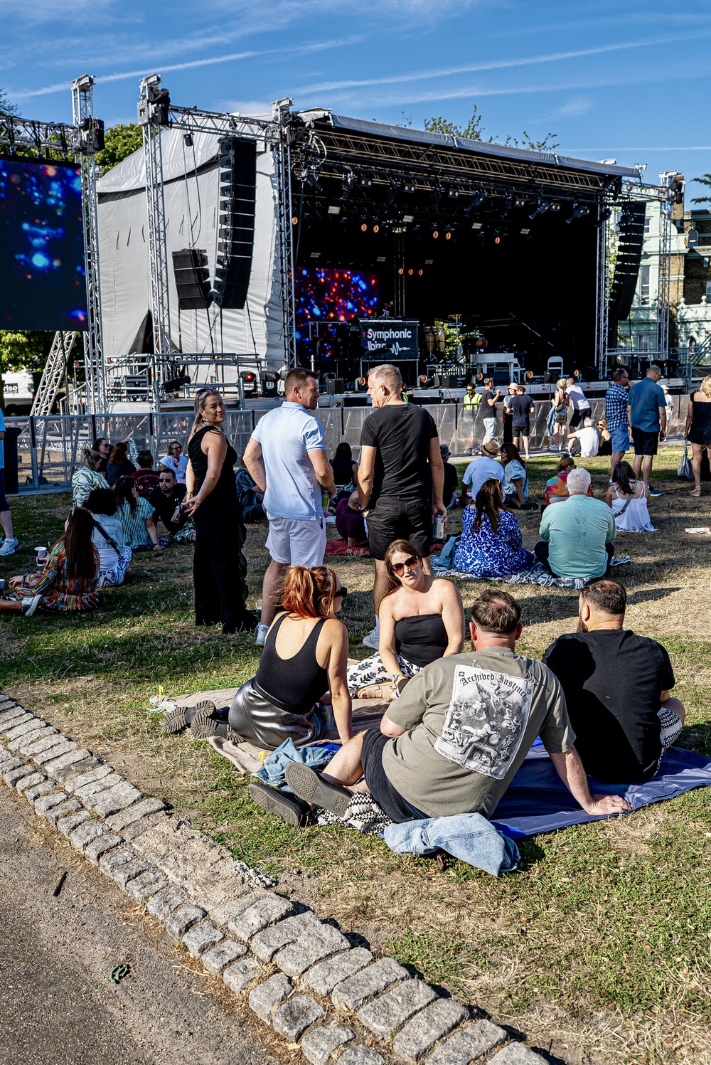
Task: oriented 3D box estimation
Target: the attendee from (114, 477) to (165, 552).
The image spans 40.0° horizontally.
[{"bbox_3d":[-2.224,-0.207,10.200,0.540,0.780,0.750,2,9,20],"label":"attendee"}]

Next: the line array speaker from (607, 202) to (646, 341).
[{"bbox_3d":[9.050,-8.887,32.238,0.800,3.862,1.150,-8,11,-39],"label":"line array speaker"}]

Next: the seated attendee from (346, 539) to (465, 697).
[{"bbox_3d":[0.287,0.456,5.353,0.760,0.840,0.720,0,9,9],"label":"seated attendee"}]

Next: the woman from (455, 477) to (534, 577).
[{"bbox_3d":[1.216,-0.081,8.724,0.720,0.850,0.750,-1,9,3],"label":"woman"}]

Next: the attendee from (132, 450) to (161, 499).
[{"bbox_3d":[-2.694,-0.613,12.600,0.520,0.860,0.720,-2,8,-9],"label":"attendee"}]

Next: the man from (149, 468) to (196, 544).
[{"bbox_3d":[-1.878,-0.280,10.350,0.720,0.800,0.700,-2,8,-6],"label":"man"}]

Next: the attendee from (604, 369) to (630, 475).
[{"bbox_3d":[4.052,-1.646,15.100,0.500,1.790,0.420,6,11,40],"label":"attendee"}]

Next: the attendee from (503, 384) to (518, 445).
[{"bbox_3d":[3.719,-2.708,23.100,0.460,1.630,0.360,-4,9,-17],"label":"attendee"}]

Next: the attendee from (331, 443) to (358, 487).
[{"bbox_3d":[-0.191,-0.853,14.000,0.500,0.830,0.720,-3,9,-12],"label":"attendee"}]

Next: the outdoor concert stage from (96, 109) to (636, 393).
[{"bbox_3d":[0.354,-7.341,30.829,12.735,8.600,11.721,-8,11,-39],"label":"outdoor concert stage"}]

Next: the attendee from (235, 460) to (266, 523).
[{"bbox_3d":[-1.195,-0.569,12.200,0.750,0.830,0.500,-6,10,-31],"label":"attendee"}]

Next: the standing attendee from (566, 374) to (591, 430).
[{"bbox_3d":[5.140,-2.670,22.600,0.580,1.700,0.500,4,10,32],"label":"standing attendee"}]

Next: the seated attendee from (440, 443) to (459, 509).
[{"bbox_3d":[1.308,-0.848,13.796,0.550,0.840,0.750,1,9,12],"label":"seated attendee"}]

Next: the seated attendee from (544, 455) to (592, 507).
[{"bbox_3d":[2.574,-0.585,11.955,0.600,0.820,0.750,0,9,6],"label":"seated attendee"}]

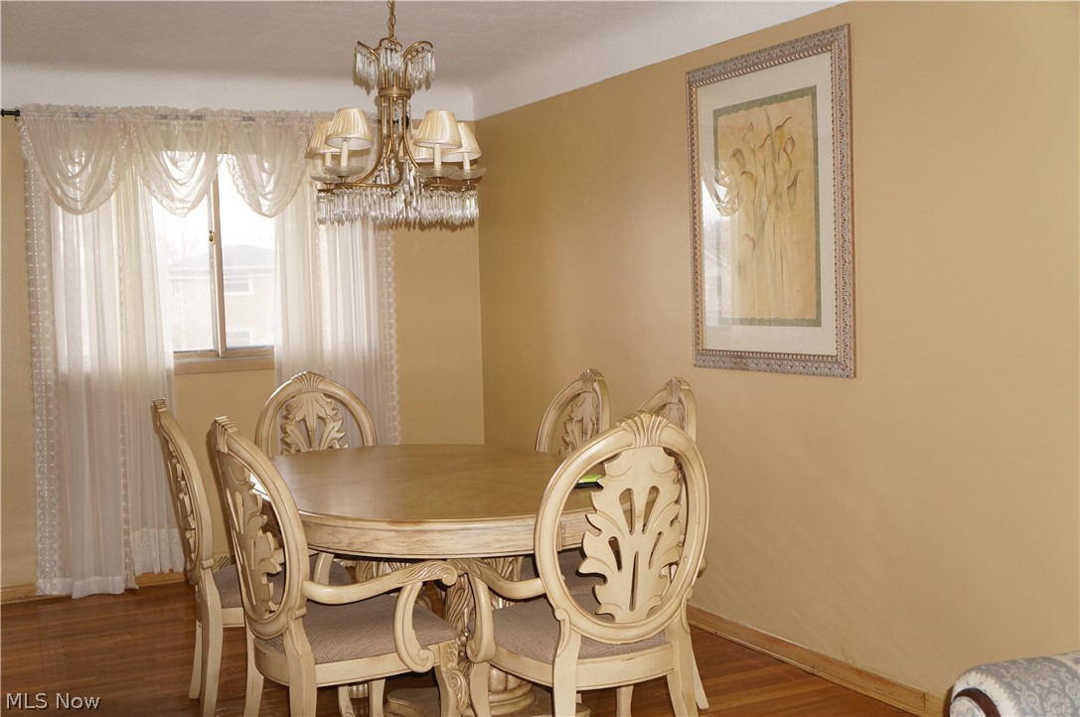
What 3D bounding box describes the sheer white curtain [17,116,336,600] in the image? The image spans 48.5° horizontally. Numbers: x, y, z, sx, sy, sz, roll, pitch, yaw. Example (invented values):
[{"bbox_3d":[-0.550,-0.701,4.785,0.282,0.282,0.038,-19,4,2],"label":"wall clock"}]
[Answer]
[{"bbox_3d":[-1.623,-0.058,5.842,1.611,2.314,0.160,-3,4,-23],"label":"sheer white curtain"}]

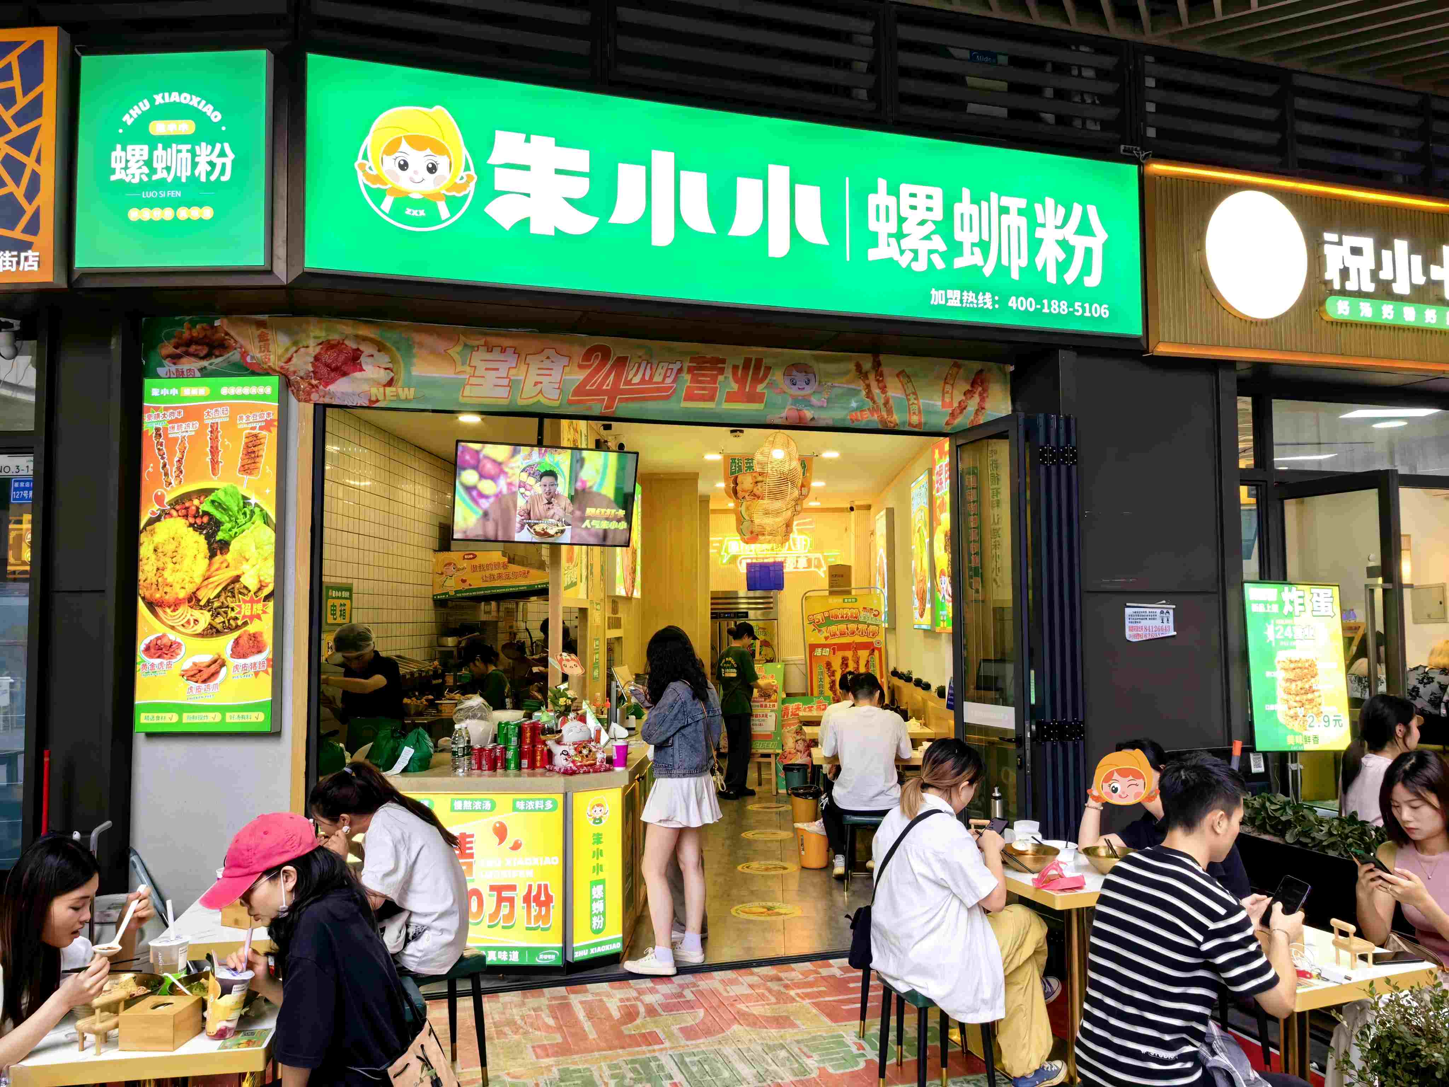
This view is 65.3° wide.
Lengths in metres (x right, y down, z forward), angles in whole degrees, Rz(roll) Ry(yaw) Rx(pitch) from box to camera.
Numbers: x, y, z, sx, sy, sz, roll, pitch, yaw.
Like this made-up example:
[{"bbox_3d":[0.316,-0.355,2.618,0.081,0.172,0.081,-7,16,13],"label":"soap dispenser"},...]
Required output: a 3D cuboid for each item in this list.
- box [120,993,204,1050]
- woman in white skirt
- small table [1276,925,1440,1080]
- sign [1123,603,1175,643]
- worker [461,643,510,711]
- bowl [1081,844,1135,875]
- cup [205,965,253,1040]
[{"bbox_3d":[-1.244,1.061,2.501,0.121,0.078,0.118,-1,-4,3],"label":"box"},{"bbox_3d":[-0.256,1.220,5.550,0.380,1.640,0.420,-3,-5,28],"label":"woman in white skirt"},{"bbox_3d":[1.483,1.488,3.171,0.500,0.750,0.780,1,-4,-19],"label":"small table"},{"bbox_3d":[2.186,0.403,5.787,0.295,0.190,0.020,1,-4,-17],"label":"sign"},{"bbox_3d":[-1.648,1.425,7.752,0.460,1.500,0.460,0,-4,-8],"label":"worker"},{"bbox_3d":[1.395,1.152,4.105,0.205,0.084,0.205,0,-4,0],"label":"bowl"},{"bbox_3d":[-1.102,1.013,2.508,0.093,0.145,0.093,12,-4,-9],"label":"cup"}]

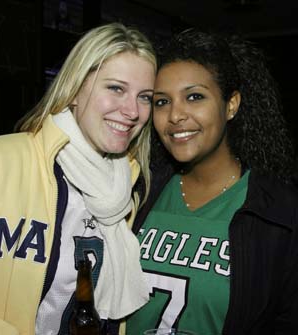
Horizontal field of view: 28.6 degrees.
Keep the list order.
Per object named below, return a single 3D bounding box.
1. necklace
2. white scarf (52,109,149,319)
[{"bbox_3d":[0.121,0.028,1.140,0.125,0.105,0.115,7,4,21],"label":"necklace"},{"bbox_3d":[-0.092,0.087,1.110,0.170,0.380,0.180,-6,3,-20],"label":"white scarf"}]

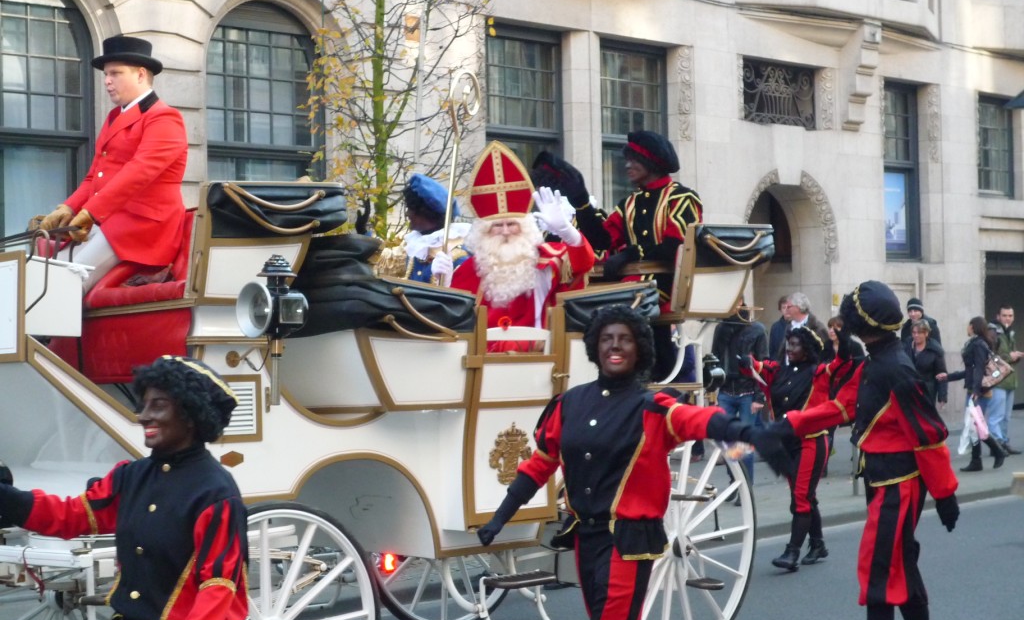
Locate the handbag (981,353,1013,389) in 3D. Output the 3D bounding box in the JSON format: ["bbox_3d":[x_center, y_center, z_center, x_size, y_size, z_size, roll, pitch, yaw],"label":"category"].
[{"bbox_3d":[5.118,0.644,17.500,0.370,0.280,0.150,-18,-1,5],"label":"handbag"}]

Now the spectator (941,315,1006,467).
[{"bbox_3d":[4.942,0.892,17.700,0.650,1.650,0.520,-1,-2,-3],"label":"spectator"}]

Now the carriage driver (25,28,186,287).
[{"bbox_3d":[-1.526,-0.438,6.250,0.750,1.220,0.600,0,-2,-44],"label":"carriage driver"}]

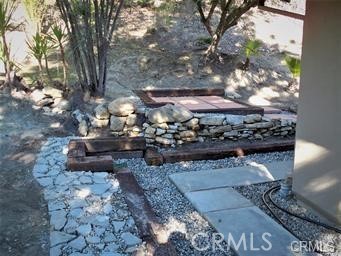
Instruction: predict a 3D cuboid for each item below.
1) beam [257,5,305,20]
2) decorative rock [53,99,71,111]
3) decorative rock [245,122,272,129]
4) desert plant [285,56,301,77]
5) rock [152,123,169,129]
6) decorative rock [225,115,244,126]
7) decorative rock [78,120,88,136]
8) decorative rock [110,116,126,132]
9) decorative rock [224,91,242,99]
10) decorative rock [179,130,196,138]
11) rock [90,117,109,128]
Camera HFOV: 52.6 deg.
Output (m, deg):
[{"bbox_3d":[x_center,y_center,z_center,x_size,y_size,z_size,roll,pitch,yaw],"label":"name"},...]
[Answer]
[{"bbox_3d":[1.126,-1.161,3.475,0.552,0.052,0.050,7,10,-16],"label":"beam"},{"bbox_3d":[-2.307,-0.497,7.300,0.321,0.229,0.290,-1,13,0],"label":"decorative rock"},{"bbox_3d":[1.653,-0.053,6.450,0.527,0.101,0.240,-3,12,-10],"label":"decorative rock"},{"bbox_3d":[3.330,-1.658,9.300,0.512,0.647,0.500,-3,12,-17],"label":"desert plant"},{"bbox_3d":[-0.179,-0.035,6.120,0.287,0.086,0.200,-3,12,-10],"label":"rock"},{"bbox_3d":[1.198,-0.148,6.380,0.342,0.160,0.250,-3,12,-10],"label":"decorative rock"},{"bbox_3d":[-1.560,0.007,6.200,0.165,0.266,0.180,-2,12,-6],"label":"decorative rock"},{"bbox_3d":[-0.936,-0.072,6.150,0.267,0.253,0.230,-2,12,-6],"label":"decorative rock"},{"bbox_3d":[1.297,-0.690,7.100,0.343,0.144,0.260,-1,13,0],"label":"decorative rock"},{"bbox_3d":[0.314,0.120,6.380,0.323,0.141,0.230,-3,12,-17],"label":"decorative rock"},{"bbox_3d":[-1.266,-0.098,6.150,0.311,0.203,0.250,-3,12,-17],"label":"rock"}]

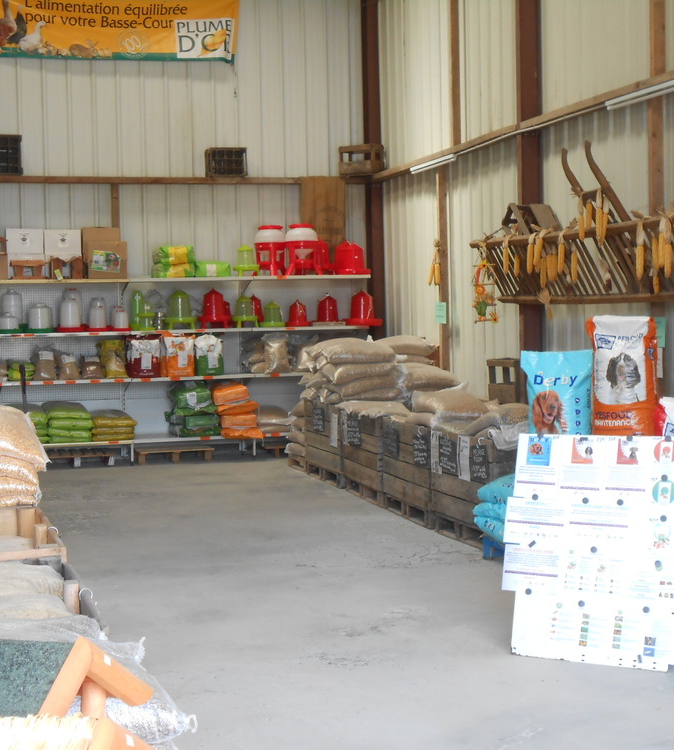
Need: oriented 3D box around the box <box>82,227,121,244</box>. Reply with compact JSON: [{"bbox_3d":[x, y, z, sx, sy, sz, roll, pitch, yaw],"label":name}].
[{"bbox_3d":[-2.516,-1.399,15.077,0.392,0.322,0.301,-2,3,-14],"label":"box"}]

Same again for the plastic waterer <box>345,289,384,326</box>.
[{"bbox_3d":[0.297,-0.744,15.840,0.447,0.397,0.447,-1,2,0],"label":"plastic waterer"}]

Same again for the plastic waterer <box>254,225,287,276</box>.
[{"bbox_3d":[-0.721,-1.363,15.581,0.396,0.557,0.370,-2,2,-17],"label":"plastic waterer"}]

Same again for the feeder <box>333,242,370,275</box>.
[{"bbox_3d":[0.184,-1.302,15.821,0.402,0.379,0.402,-2,2,-17],"label":"feeder"}]

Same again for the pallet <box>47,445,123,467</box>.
[{"bbox_3d":[-2.781,0.877,15.037,0.800,0.130,0.640,-2,3,-14],"label":"pallet"}]

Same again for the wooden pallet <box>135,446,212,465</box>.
[{"bbox_3d":[-1.750,0.846,15.217,0.800,0.135,0.610,-2,3,-14],"label":"wooden pallet"}]

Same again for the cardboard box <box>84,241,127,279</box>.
[{"bbox_3d":[-2.410,-1.193,14.823,0.397,0.387,0.342,-2,3,-14],"label":"cardboard box"}]

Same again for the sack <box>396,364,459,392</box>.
[{"bbox_3d":[0.786,0.015,12.715,0.623,0.221,0.432,-2,3,-14],"label":"sack"}]

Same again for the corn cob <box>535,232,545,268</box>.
[{"bbox_3d":[1.483,-0.918,10.350,0.047,0.251,0.047,8,0,-15],"label":"corn cob"}]

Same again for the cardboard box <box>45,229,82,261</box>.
[{"bbox_3d":[-2.916,-1.396,15.000,0.380,0.262,0.280,-2,2,-17],"label":"cardboard box"}]

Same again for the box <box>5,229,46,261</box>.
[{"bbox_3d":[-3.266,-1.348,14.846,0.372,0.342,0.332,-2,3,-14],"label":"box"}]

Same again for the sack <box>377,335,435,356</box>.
[{"bbox_3d":[0.631,-0.271,13.226,0.660,0.190,0.450,-2,2,-17],"label":"sack"}]

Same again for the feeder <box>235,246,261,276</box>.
[{"bbox_3d":[-0.969,-1.222,15.170,0.281,0.347,0.281,-2,3,-14],"label":"feeder"}]

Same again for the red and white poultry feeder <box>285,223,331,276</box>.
[{"bbox_3d":[-0.344,-1.357,15.376,0.422,0.563,0.422,-2,3,-14],"label":"red and white poultry feeder"}]

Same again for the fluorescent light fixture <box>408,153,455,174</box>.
[{"bbox_3d":[0.912,-2.013,13.551,0.060,0.070,1.317,-2,3,-14],"label":"fluorescent light fixture"}]

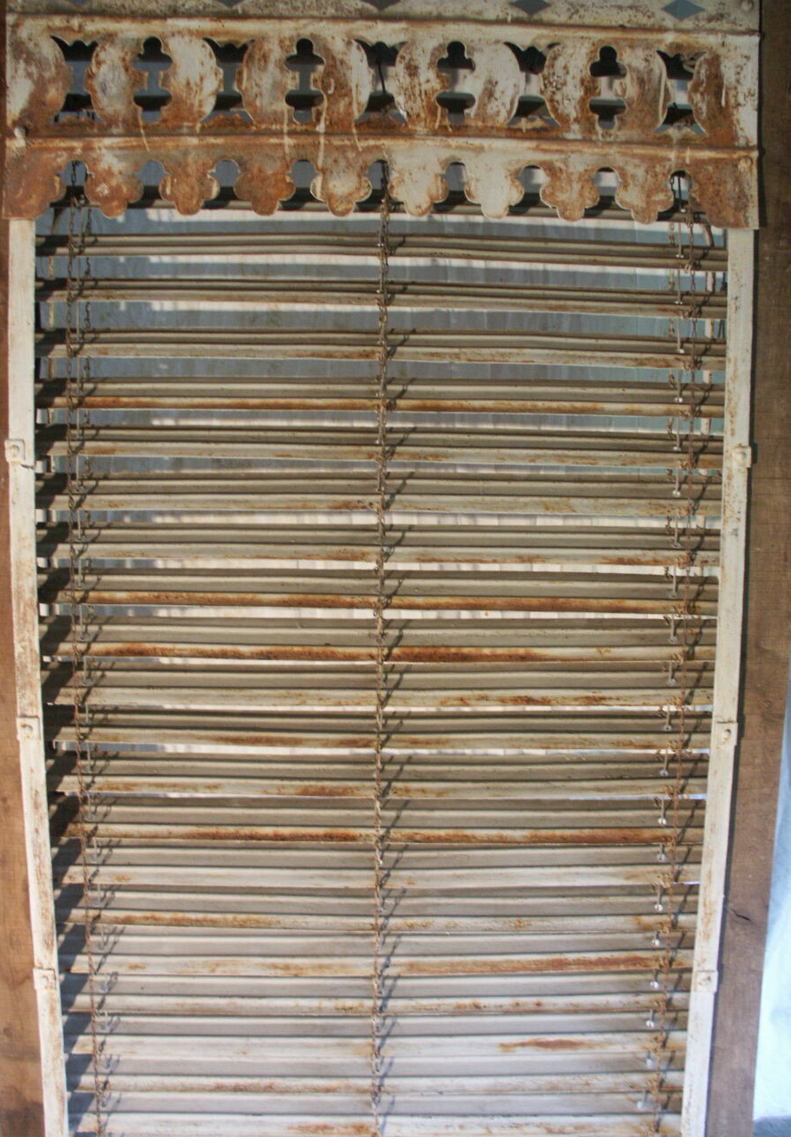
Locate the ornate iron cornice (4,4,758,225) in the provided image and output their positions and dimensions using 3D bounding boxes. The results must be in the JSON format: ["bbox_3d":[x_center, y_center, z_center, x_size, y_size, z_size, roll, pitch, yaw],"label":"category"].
[{"bbox_3d":[-0.017,-0.578,1.171,0.950,0.266,0.050,1,7,0],"label":"ornate iron cornice"}]

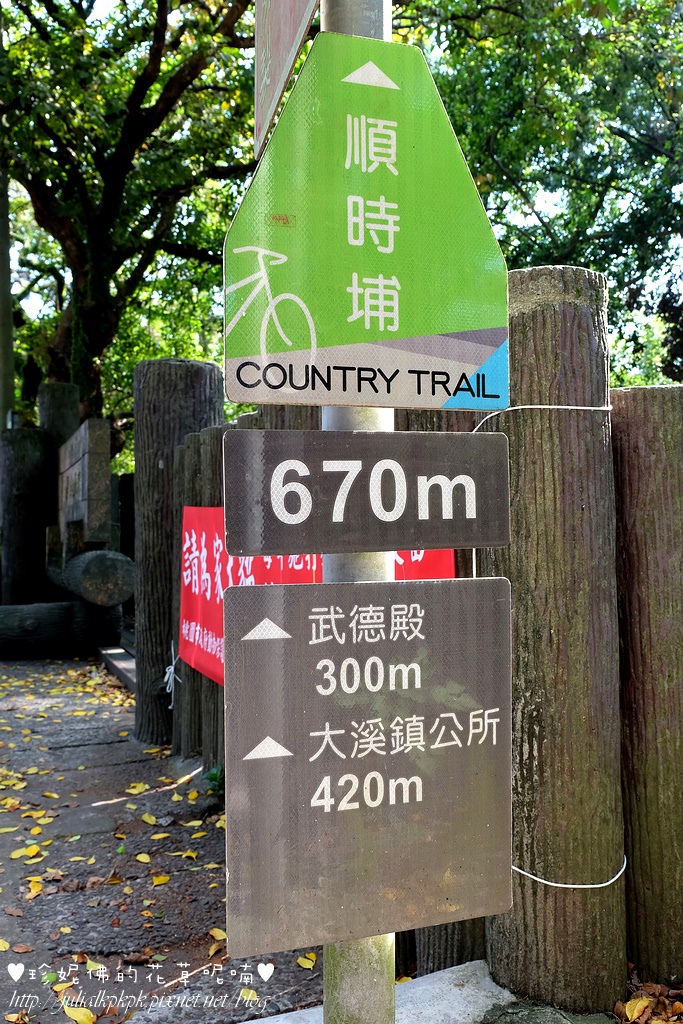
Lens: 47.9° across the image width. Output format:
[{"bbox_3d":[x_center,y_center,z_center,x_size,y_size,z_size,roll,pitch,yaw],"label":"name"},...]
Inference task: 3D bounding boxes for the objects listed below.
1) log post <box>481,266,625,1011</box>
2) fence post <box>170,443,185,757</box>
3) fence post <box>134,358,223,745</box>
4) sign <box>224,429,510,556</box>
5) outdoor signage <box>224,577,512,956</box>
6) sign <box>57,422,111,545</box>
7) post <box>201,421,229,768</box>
[{"bbox_3d":[0.464,0.259,1.715,0.300,1.520,0.300,0,1,0],"label":"log post"},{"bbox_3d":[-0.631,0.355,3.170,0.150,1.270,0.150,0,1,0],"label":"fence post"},{"bbox_3d":[-0.728,0.165,3.430,0.380,1.640,0.380,0,1,0],"label":"fence post"},{"bbox_3d":[0.039,-0.025,0.942,0.360,0.146,0.015,0,1,-13],"label":"sign"},{"bbox_3d":[0.042,0.299,0.935,0.360,0.430,0.015,0,1,-14],"label":"outdoor signage"},{"bbox_3d":[-1.952,-0.194,5.783,0.150,0.820,1.669,-1,1,-26],"label":"sign"},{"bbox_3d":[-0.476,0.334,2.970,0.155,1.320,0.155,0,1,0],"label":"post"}]

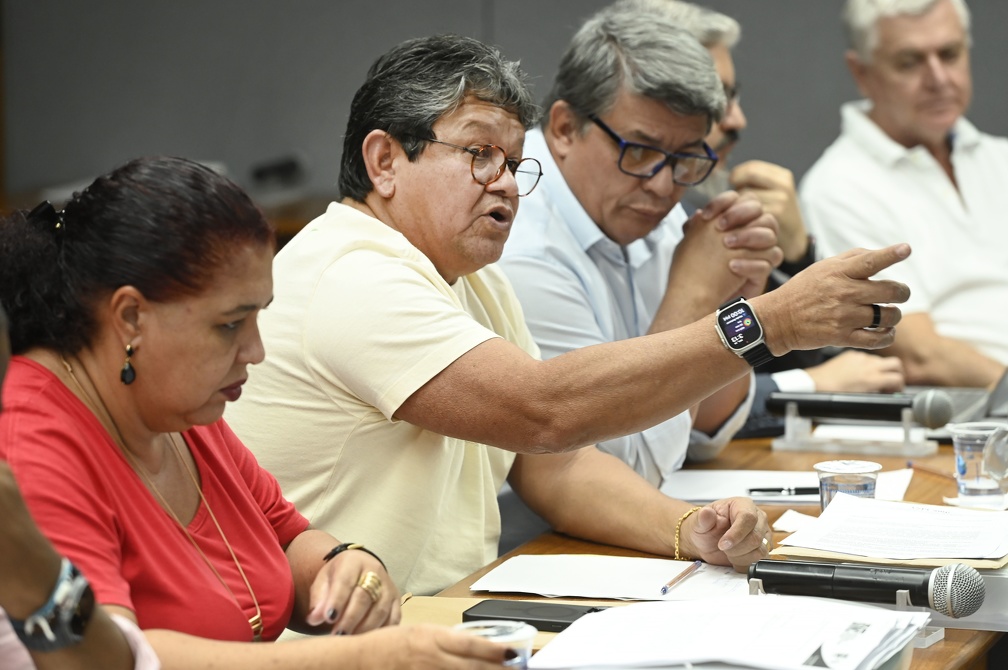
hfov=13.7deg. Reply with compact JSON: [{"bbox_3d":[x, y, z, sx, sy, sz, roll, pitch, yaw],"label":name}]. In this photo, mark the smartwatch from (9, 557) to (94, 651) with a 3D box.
[{"bbox_3d":[-0.338,0.200,3.130,0.057,0.066,0.046,10,-30,29],"label":"smartwatch"}]

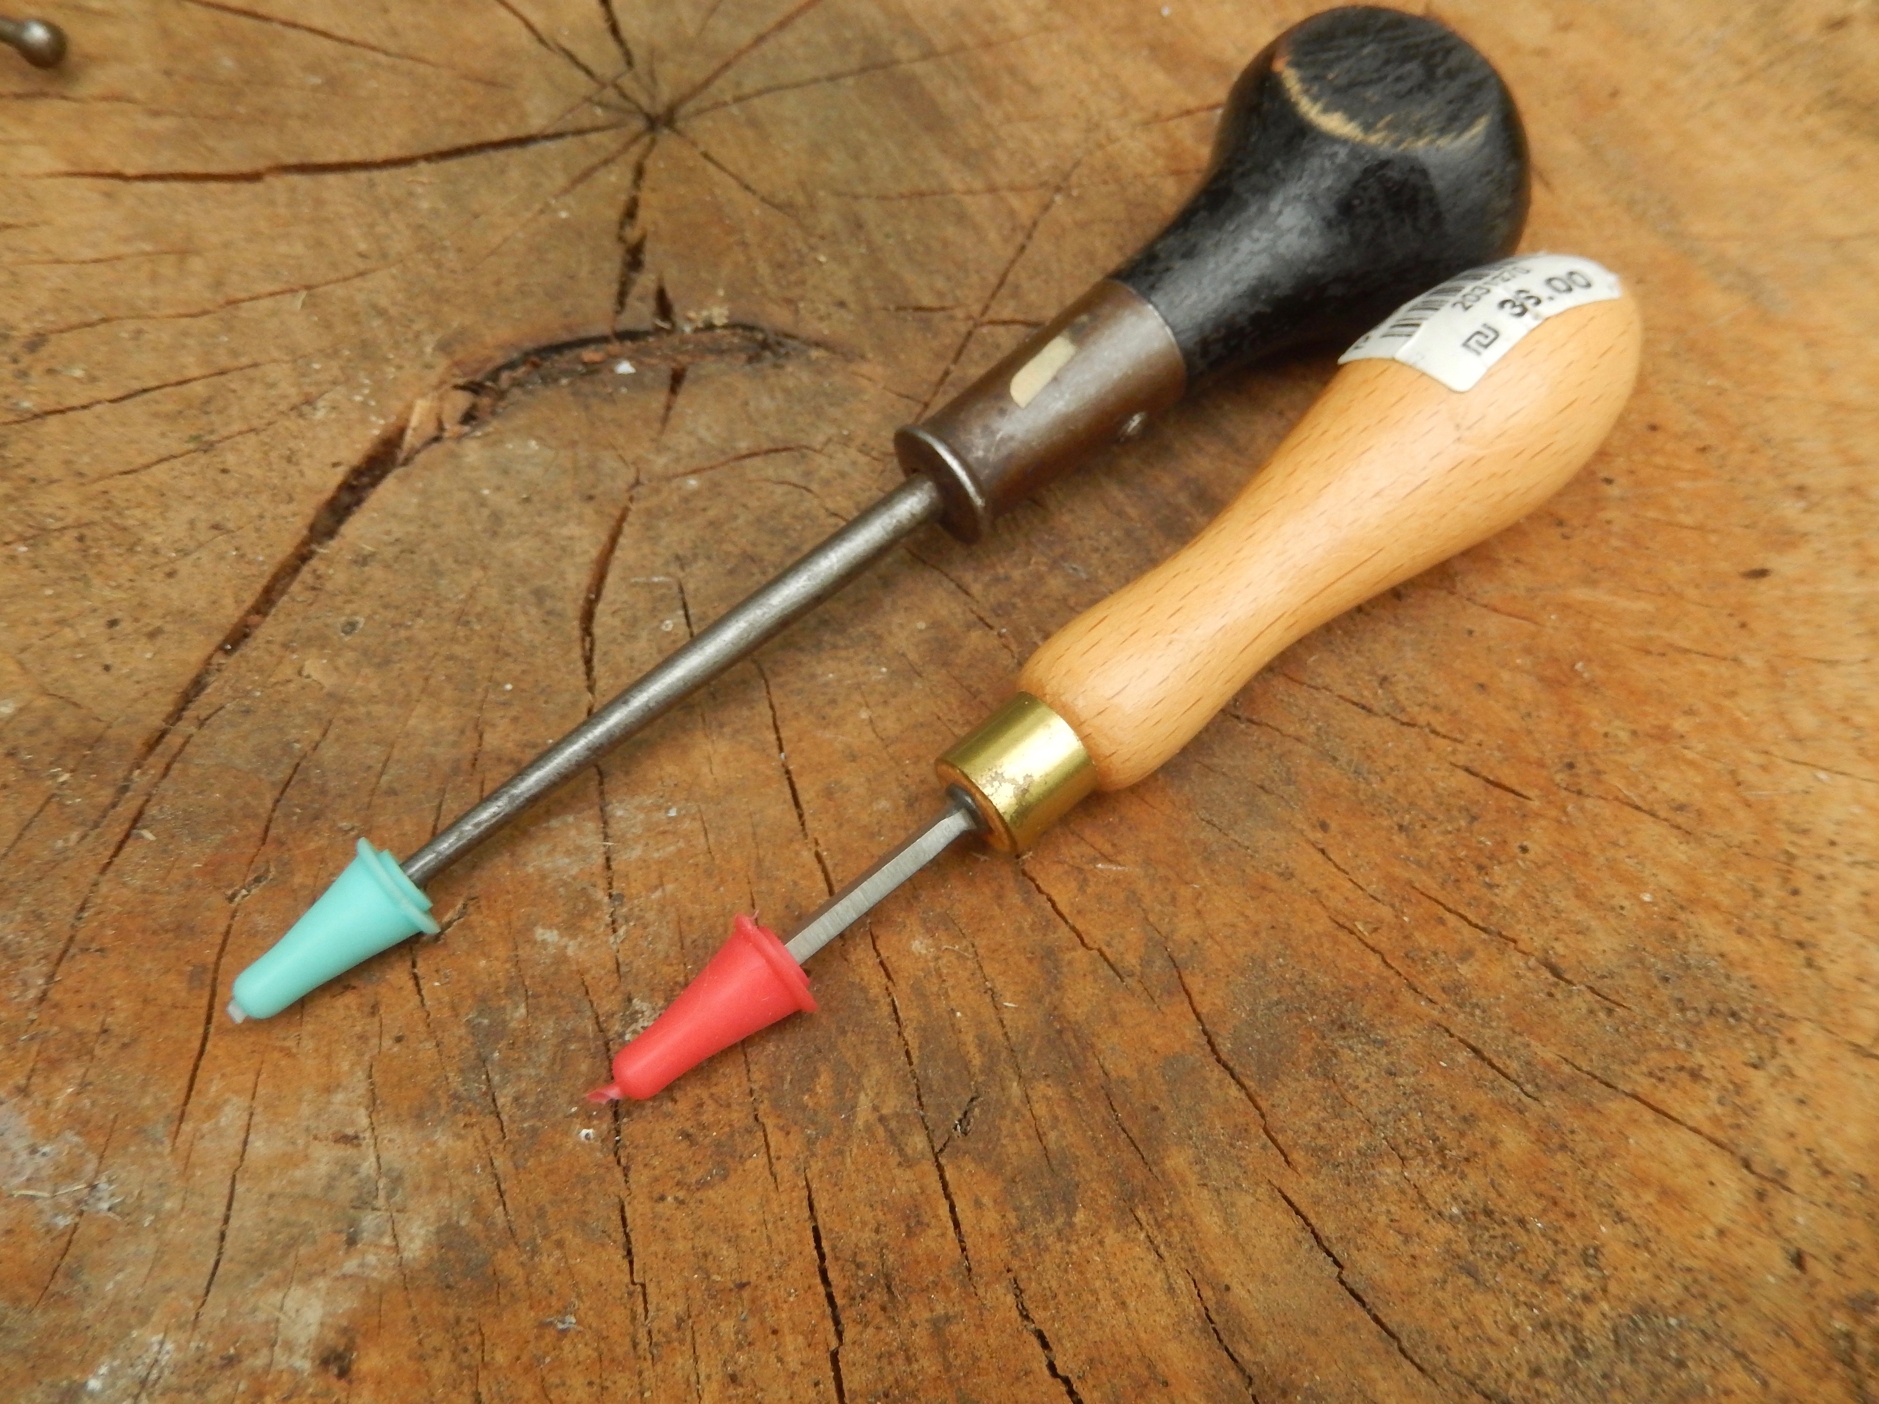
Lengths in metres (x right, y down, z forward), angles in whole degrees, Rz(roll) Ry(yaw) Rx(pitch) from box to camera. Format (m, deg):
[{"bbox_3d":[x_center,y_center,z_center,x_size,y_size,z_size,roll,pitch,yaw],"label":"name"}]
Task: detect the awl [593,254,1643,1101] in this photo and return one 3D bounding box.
[{"bbox_3d":[0.028,-0.006,0.190,0.170,0.031,0.031,-38,66,-15],"label":"awl"}]

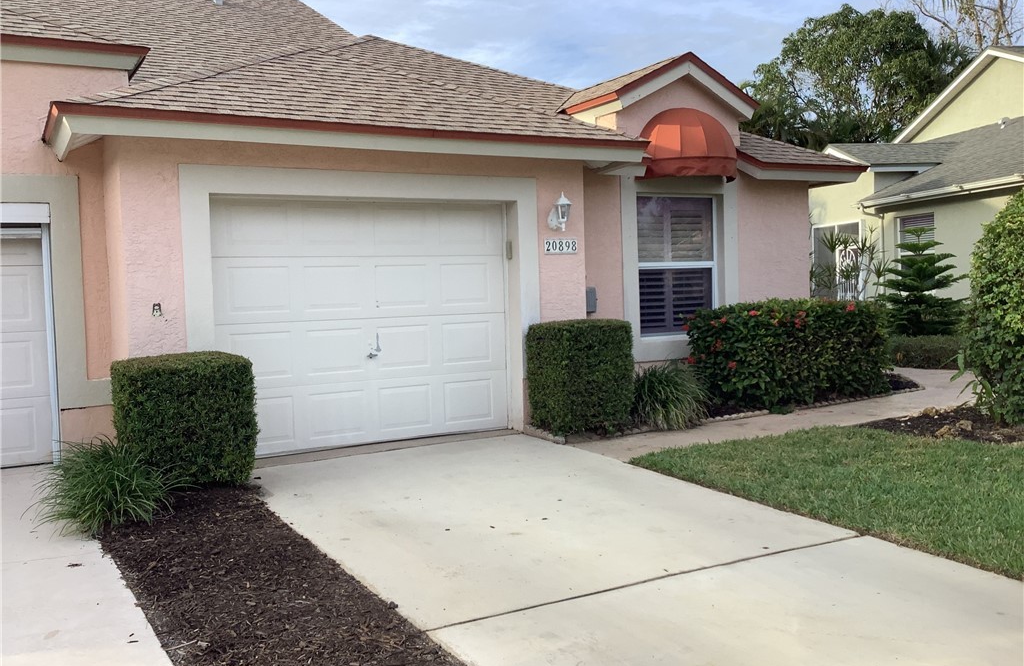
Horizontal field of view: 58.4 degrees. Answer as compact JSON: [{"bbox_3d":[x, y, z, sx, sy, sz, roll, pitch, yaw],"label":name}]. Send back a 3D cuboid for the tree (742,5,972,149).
[{"bbox_3d":[10.321,-4.894,27.194,7.200,9.509,7.200,-3,3,-29],"label":"tree"}]

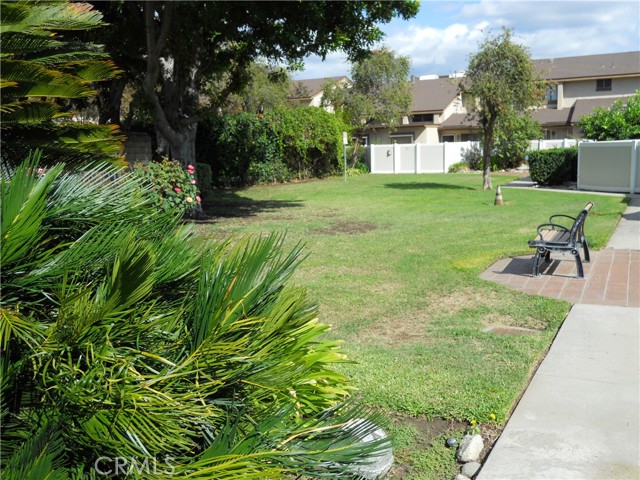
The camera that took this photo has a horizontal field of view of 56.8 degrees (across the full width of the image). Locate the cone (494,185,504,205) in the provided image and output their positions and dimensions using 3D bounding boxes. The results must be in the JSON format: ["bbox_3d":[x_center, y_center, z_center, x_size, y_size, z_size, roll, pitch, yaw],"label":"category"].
[{"bbox_3d":[5.370,-1.331,17.700,0.310,0.660,0.310,1,8,16],"label":"cone"}]

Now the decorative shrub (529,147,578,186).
[{"bbox_3d":[10.668,-3.330,26.800,1.800,1.550,1.800,3,9,28],"label":"decorative shrub"}]

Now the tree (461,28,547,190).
[{"bbox_3d":[7.404,-5.314,24.000,3.400,6.500,3.300,1,9,17],"label":"tree"}]

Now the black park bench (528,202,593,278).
[{"bbox_3d":[3.247,-0.007,7.920,0.660,0.840,1.220,2,9,26],"label":"black park bench"}]

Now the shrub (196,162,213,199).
[{"bbox_3d":[-4.418,-2.300,21.600,0.850,1.150,0.850,3,9,28],"label":"shrub"}]

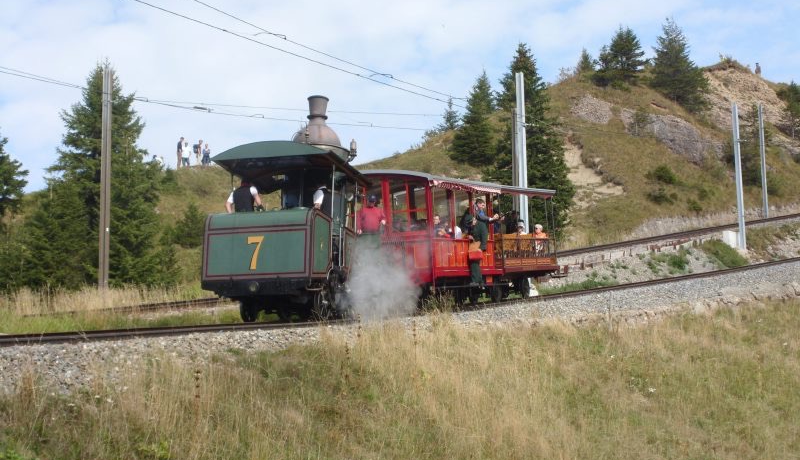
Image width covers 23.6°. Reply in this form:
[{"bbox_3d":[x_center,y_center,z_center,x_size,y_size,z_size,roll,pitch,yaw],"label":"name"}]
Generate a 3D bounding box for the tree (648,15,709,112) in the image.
[{"bbox_3d":[19.165,-11.389,132.000,3.922,6.474,3.922,0,-8,0],"label":"tree"}]

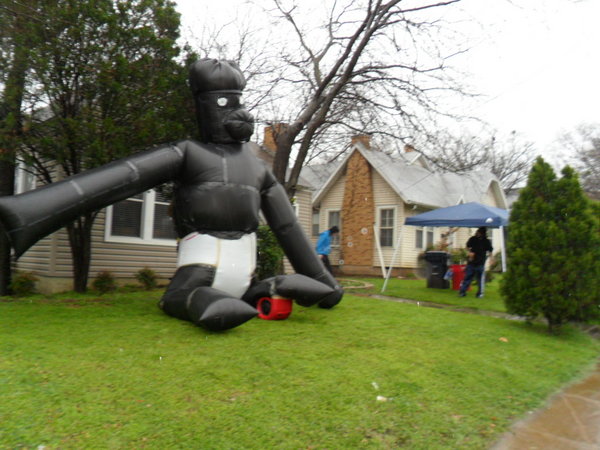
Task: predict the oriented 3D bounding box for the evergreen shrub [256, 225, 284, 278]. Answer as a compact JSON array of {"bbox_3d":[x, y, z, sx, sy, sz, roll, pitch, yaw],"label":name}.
[{"bbox_3d":[-0.944,0.799,13.600,1.050,1.650,1.050,2,-5,0],"label":"evergreen shrub"}]

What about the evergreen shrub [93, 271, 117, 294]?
[{"bbox_3d":[-3.864,1.136,9.250,0.480,0.470,0.480,2,-5,0],"label":"evergreen shrub"}]

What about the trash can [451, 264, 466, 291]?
[{"bbox_3d":[4.601,1.514,13.500,0.560,0.750,0.560,2,-5,0],"label":"trash can"}]

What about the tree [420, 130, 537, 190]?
[{"bbox_3d":[11.824,-1.424,31.000,7.800,9.500,7.800,2,-5,0],"label":"tree"}]

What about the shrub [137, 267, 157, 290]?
[{"bbox_3d":[-3.259,1.143,10.000,0.470,0.500,0.470,2,-5,0],"label":"shrub"}]

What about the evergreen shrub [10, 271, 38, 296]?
[{"bbox_3d":[-5.004,1.062,8.500,0.540,0.480,0.520,2,-5,0],"label":"evergreen shrub"}]

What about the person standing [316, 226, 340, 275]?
[{"bbox_3d":[0.883,0.868,14.500,0.650,1.680,0.520,2,-5,3],"label":"person standing"}]

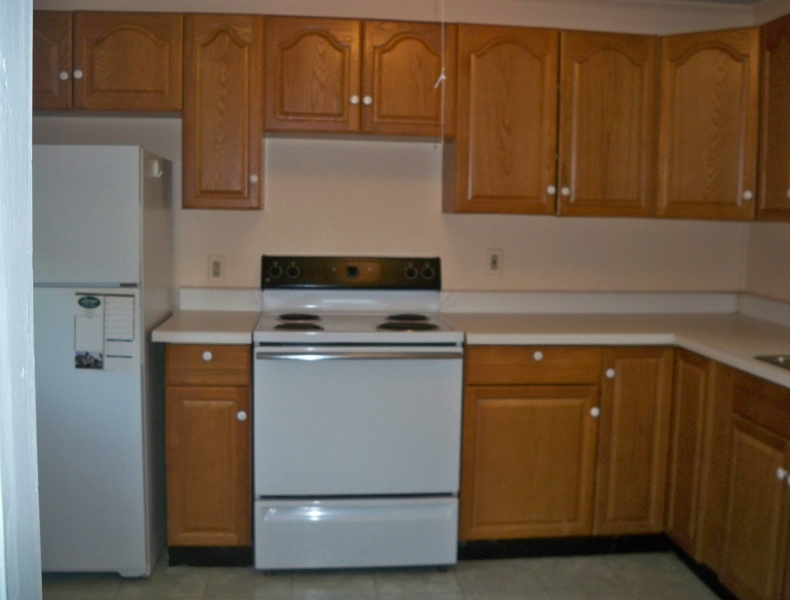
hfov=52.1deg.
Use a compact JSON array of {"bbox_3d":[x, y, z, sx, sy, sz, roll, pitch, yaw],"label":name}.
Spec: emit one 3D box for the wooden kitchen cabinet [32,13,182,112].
[{"bbox_3d":[-1.224,-0.933,3.204,0.790,0.380,0.318,0,7,-6],"label":"wooden kitchen cabinet"}]

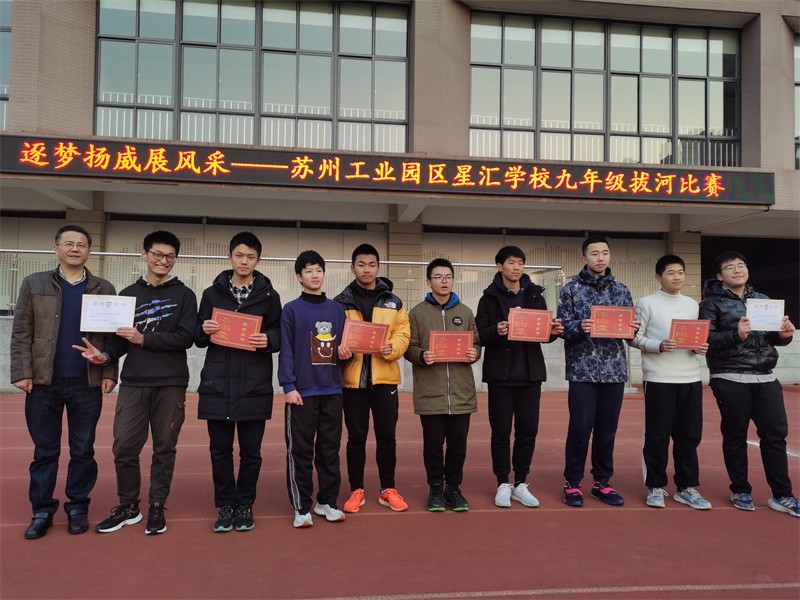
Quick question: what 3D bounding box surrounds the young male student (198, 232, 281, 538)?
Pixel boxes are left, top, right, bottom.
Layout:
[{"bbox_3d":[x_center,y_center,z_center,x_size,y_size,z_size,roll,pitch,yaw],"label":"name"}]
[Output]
[{"bbox_3d":[-0.961,0.473,3.714,0.480,1.756,0.450,1,-2,-5],"label":"young male student"}]

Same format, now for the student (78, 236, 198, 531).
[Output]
[{"bbox_3d":[-1.542,0.463,3.679,0.657,1.756,0.500,1,-2,-12],"label":"student"}]

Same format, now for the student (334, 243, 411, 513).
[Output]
[{"bbox_3d":[-0.181,0.499,4.112,0.481,1.755,0.460,1,-2,-3],"label":"student"}]

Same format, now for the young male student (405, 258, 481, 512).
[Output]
[{"bbox_3d":[0.285,0.552,4.184,0.489,1.669,0.460,1,-2,0],"label":"young male student"}]

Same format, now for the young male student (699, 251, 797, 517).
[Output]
[{"bbox_3d":[2.346,0.541,4.212,0.635,1.759,0.520,1,-2,-9],"label":"young male student"}]

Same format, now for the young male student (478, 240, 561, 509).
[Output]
[{"bbox_3d":[0.829,0.509,4.328,0.573,1.782,0.480,1,-2,-1],"label":"young male student"}]

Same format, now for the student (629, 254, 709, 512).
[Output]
[{"bbox_3d":[1.871,0.549,4.332,0.547,1.735,0.460,1,-2,-6],"label":"student"}]

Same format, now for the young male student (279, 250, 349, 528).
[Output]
[{"bbox_3d":[-0.537,0.525,3.871,0.417,1.676,0.380,2,-2,-22],"label":"young male student"}]

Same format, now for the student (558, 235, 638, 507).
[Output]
[{"bbox_3d":[1.395,0.478,4.384,0.540,1.865,0.460,1,-2,-3],"label":"student"}]

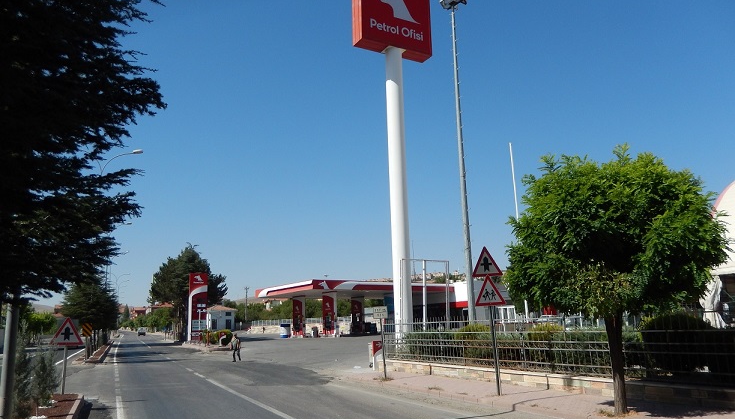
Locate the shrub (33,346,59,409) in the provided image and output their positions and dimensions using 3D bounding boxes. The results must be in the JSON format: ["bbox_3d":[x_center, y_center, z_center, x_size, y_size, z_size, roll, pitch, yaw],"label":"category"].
[{"bbox_3d":[-7.056,3.715,13.132,0.547,1.303,0.547,-1,-11,0],"label":"shrub"}]

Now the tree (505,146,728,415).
[{"bbox_3d":[4.599,1.280,11.454,4.107,5.096,4.023,-1,-11,0],"label":"tree"}]

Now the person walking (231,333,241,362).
[{"bbox_3d":[-7.991,8.403,36.082,0.550,1.716,0.500,6,-13,-31],"label":"person walking"}]

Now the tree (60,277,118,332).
[{"bbox_3d":[-19.042,7.350,41.431,4.000,5.363,4.000,-1,-11,0],"label":"tree"}]

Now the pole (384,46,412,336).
[{"bbox_3d":[1.502,-0.791,27.684,0.860,14.675,0.860,-1,-11,0],"label":"pole"}]

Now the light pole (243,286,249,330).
[{"bbox_3d":[-24.236,19.611,118.541,1.000,8.471,0.600,-1,-11,0],"label":"light pole"}]

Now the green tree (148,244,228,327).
[{"bbox_3d":[-18.428,8.701,62.573,8.230,10.145,7.806,-1,-11,0],"label":"green tree"}]

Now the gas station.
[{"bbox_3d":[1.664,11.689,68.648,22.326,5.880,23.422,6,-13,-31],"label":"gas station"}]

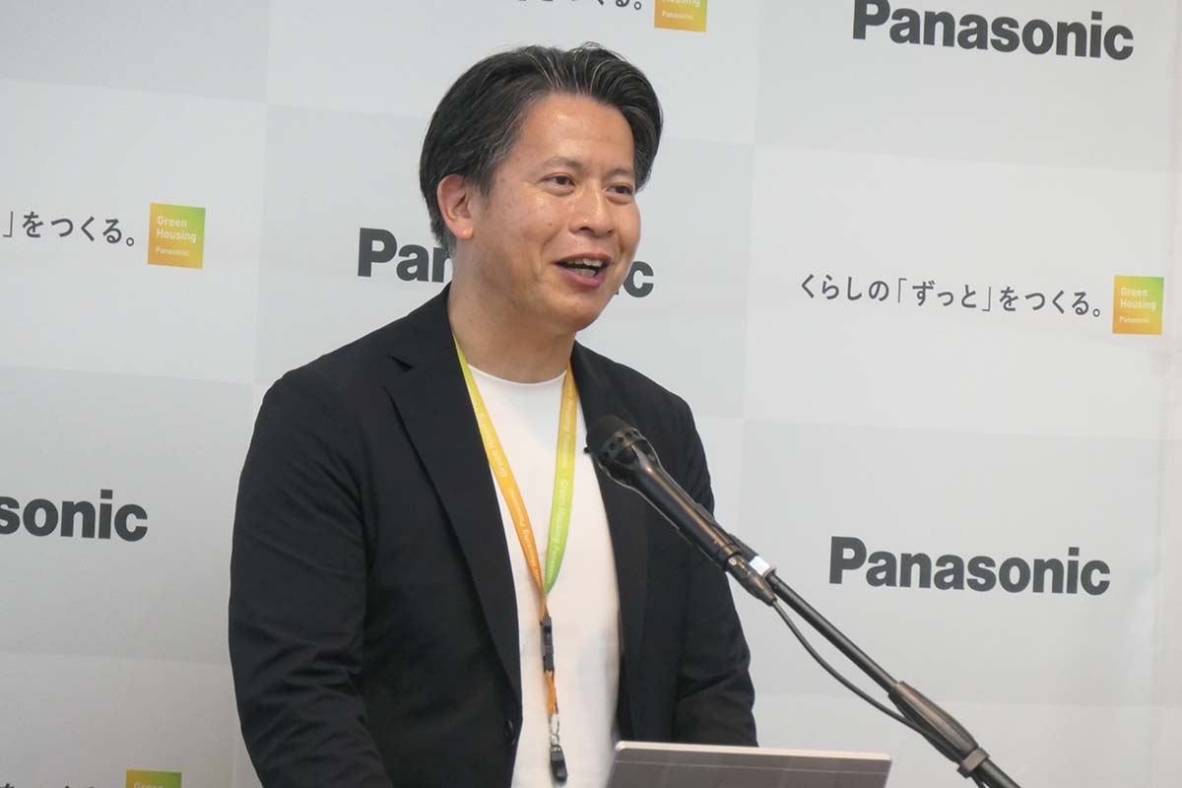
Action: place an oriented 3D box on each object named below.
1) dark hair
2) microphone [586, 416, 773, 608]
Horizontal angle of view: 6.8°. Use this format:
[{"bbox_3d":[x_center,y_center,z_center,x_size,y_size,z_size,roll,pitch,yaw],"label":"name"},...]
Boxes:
[{"bbox_3d":[-0.043,-0.208,8.500,0.187,0.195,0.215,8,-8,-37],"label":"dark hair"},{"bbox_3d":[0.076,0.098,8.280,0.224,0.044,0.044,45,21,22],"label":"microphone"}]

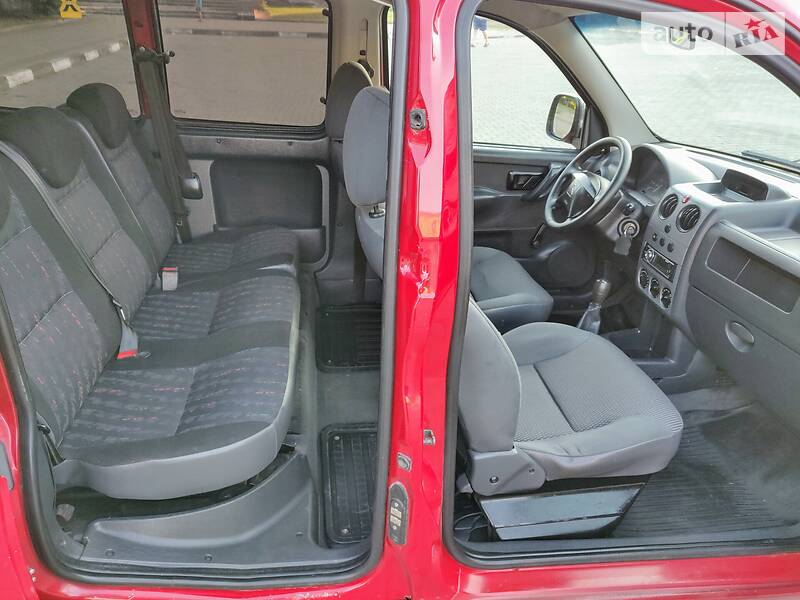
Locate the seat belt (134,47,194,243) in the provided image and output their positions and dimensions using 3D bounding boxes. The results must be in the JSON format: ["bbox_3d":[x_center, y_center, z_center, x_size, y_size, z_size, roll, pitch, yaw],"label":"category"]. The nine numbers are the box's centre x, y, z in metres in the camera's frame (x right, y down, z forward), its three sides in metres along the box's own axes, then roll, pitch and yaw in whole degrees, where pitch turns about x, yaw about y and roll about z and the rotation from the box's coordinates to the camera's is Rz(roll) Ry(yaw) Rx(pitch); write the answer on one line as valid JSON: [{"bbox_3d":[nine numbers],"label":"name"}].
[{"bbox_3d":[-0.875,-0.558,2.183,0.143,0.714,0.092,0,26,-8],"label":"seat belt"}]

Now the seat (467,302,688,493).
[{"bbox_3d":[0.292,-0.037,1.433,0.877,0.903,0.525,0,26,-8],"label":"seat"}]

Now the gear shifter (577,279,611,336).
[{"bbox_3d":[0.649,0.039,1.931,0.107,0.230,0.092,0,26,-8],"label":"gear shifter"}]

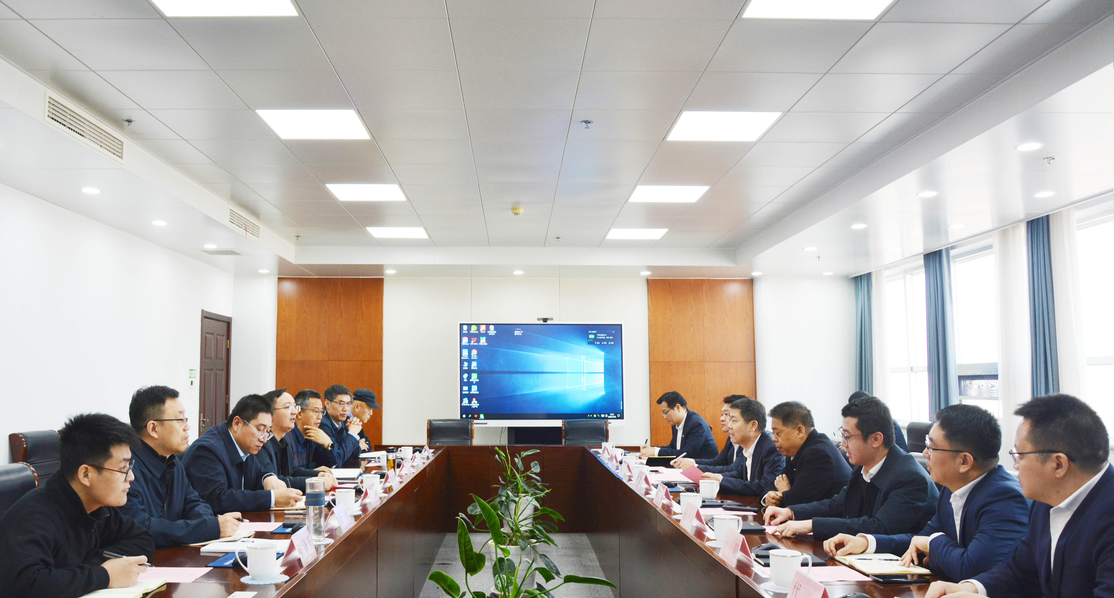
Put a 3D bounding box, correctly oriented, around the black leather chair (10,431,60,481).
[{"bbox_3d":[-3.330,1.388,5.600,0.620,1.000,0.560,0,-6,-2],"label":"black leather chair"}]

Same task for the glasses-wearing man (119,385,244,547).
[{"bbox_3d":[-1.443,0.973,3.080,0.740,1.300,0.560,-1,-6,6],"label":"glasses-wearing man"}]

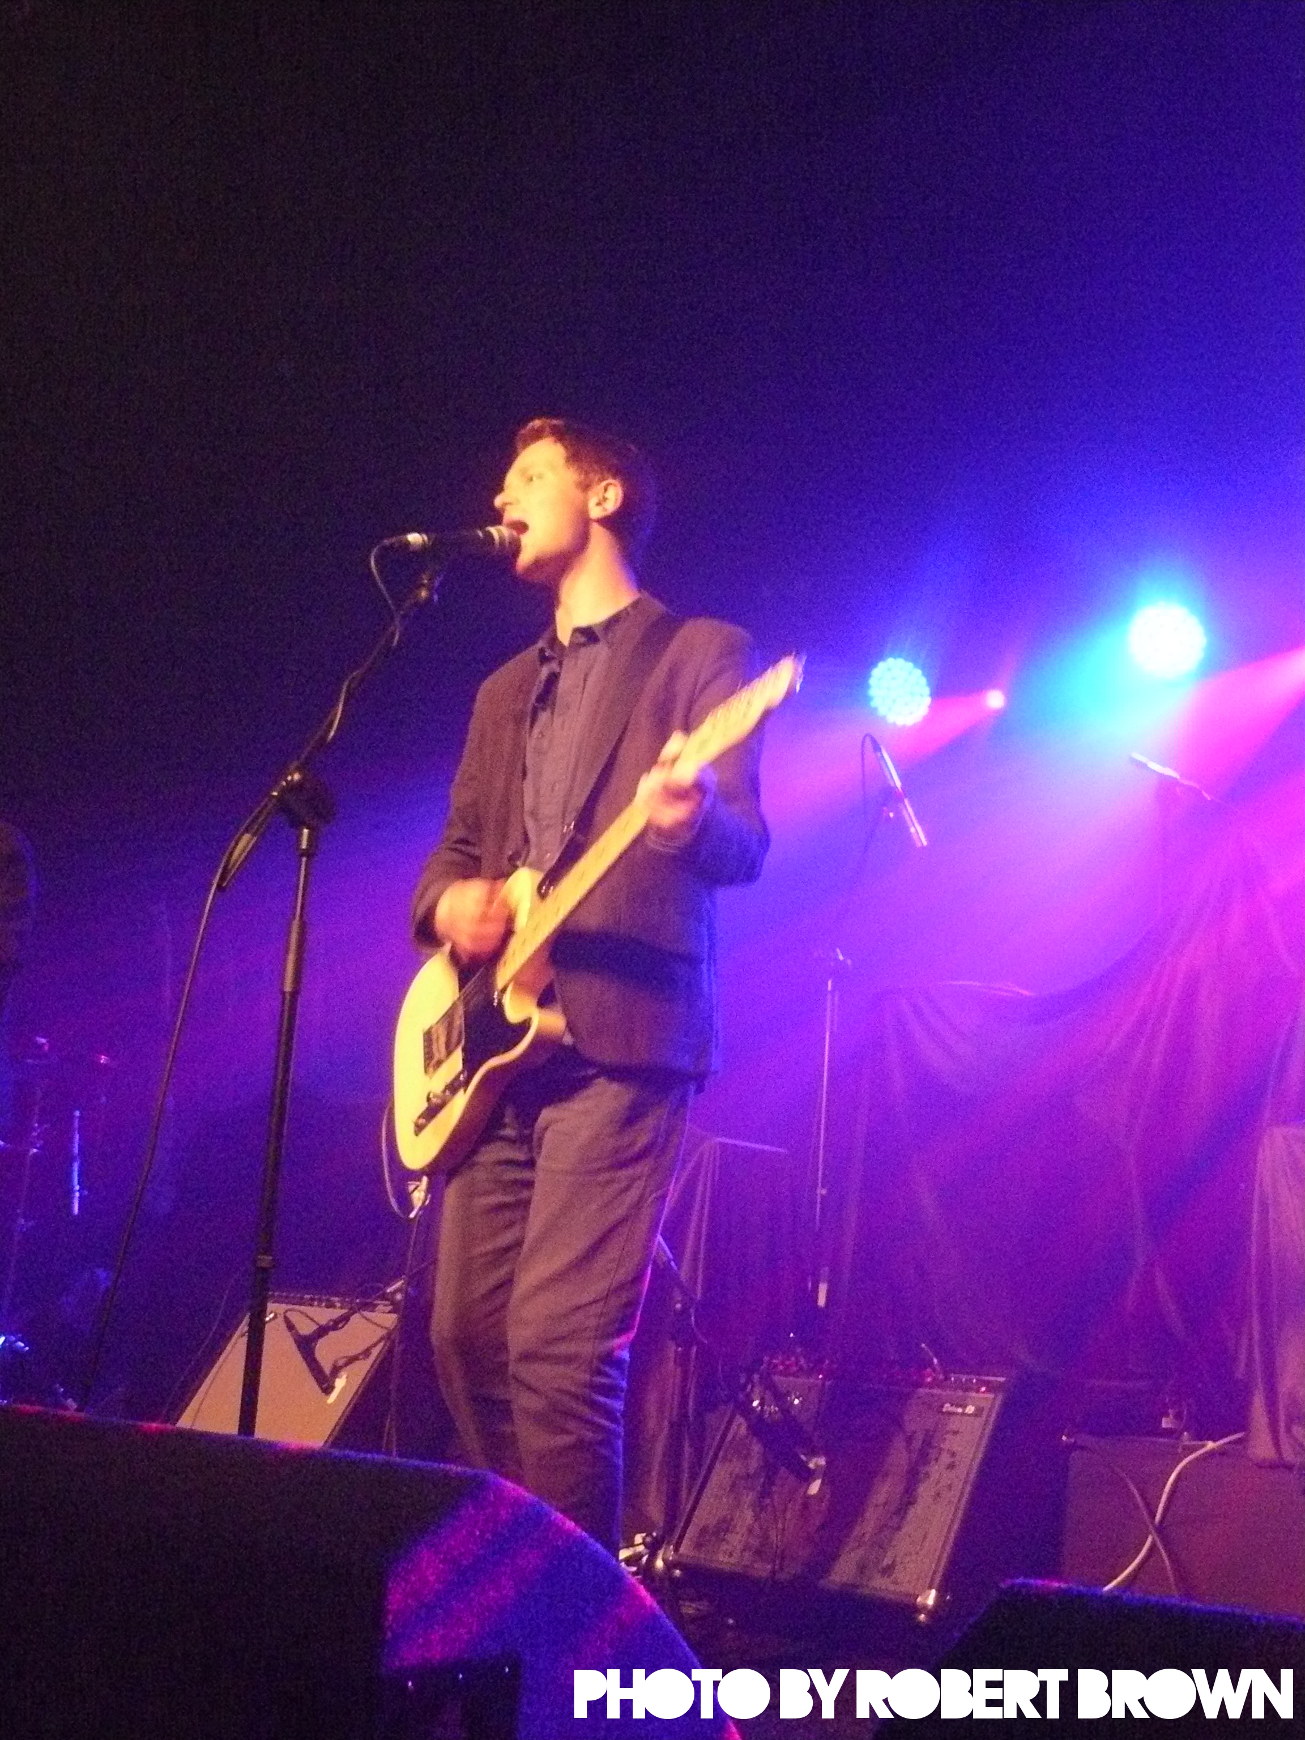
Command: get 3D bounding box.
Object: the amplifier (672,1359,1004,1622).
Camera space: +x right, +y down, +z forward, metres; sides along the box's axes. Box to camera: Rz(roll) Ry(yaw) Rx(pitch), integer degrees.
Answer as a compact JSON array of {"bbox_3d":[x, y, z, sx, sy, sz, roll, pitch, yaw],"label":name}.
[{"bbox_3d":[0.431,1.282,3.938,0.650,0.460,0.260,-10,-48,44],"label":"amplifier"}]

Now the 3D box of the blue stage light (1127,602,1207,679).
[{"bbox_3d":[1.262,-0.580,4.735,0.200,0.200,0.200,-4,18,27],"label":"blue stage light"}]

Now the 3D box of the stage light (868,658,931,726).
[{"bbox_3d":[0.733,-0.521,5.479,0.200,0.200,0.200,-7,13,35],"label":"stage light"}]

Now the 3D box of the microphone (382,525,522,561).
[{"bbox_3d":[-0.295,-0.484,2.895,0.200,0.052,0.052,-4,-11,-19],"label":"microphone"}]

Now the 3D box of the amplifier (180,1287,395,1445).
[{"bbox_3d":[-0.847,1.361,4.823,0.640,0.550,0.260,-11,-49,45],"label":"amplifier"}]

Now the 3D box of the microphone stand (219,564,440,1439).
[{"bbox_3d":[-0.496,0.340,2.626,0.560,1.620,0.520,14,-17,-36],"label":"microphone stand"}]

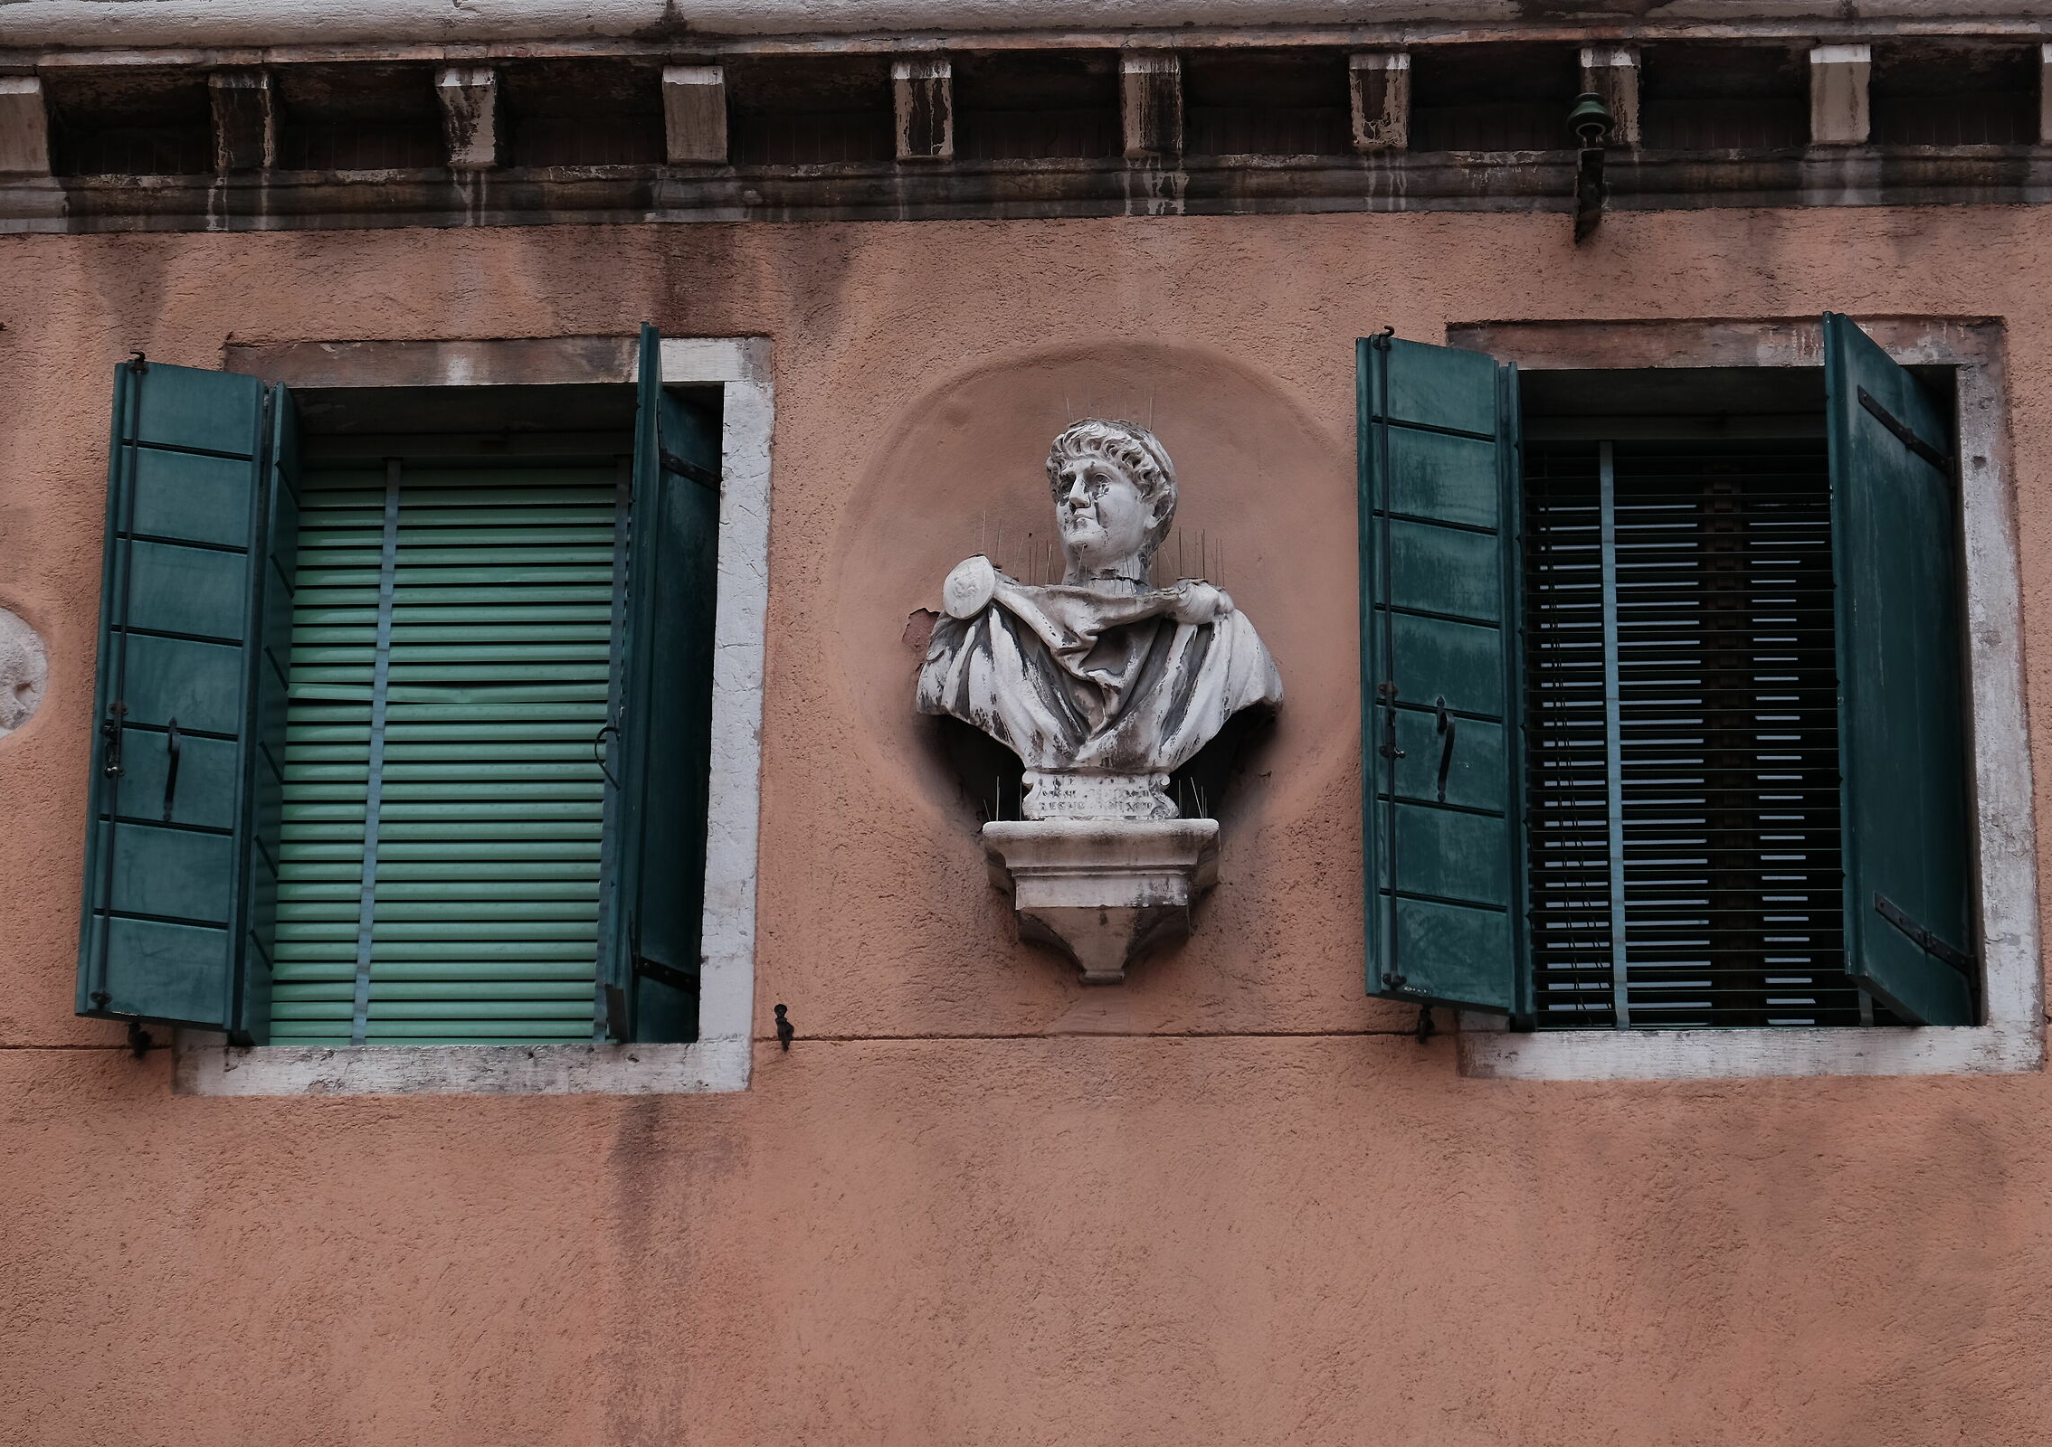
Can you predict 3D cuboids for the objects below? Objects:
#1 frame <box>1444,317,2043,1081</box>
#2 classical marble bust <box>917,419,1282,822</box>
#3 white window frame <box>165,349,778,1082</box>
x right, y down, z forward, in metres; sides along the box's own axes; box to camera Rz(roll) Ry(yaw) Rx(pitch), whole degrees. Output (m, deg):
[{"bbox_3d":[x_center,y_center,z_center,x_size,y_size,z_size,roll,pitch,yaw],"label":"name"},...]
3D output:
[{"bbox_3d":[1.250,-0.034,12.523,0.999,1.469,0.150,-1,-25,3],"label":"frame"},{"bbox_3d":[0.130,-0.159,12.507,0.638,0.851,0.310,-1,-25,3],"label":"classical marble bust"},{"bbox_3d":[-0.960,-0.001,12.620,0.999,1.473,0.150,-1,-25,3],"label":"white window frame"}]

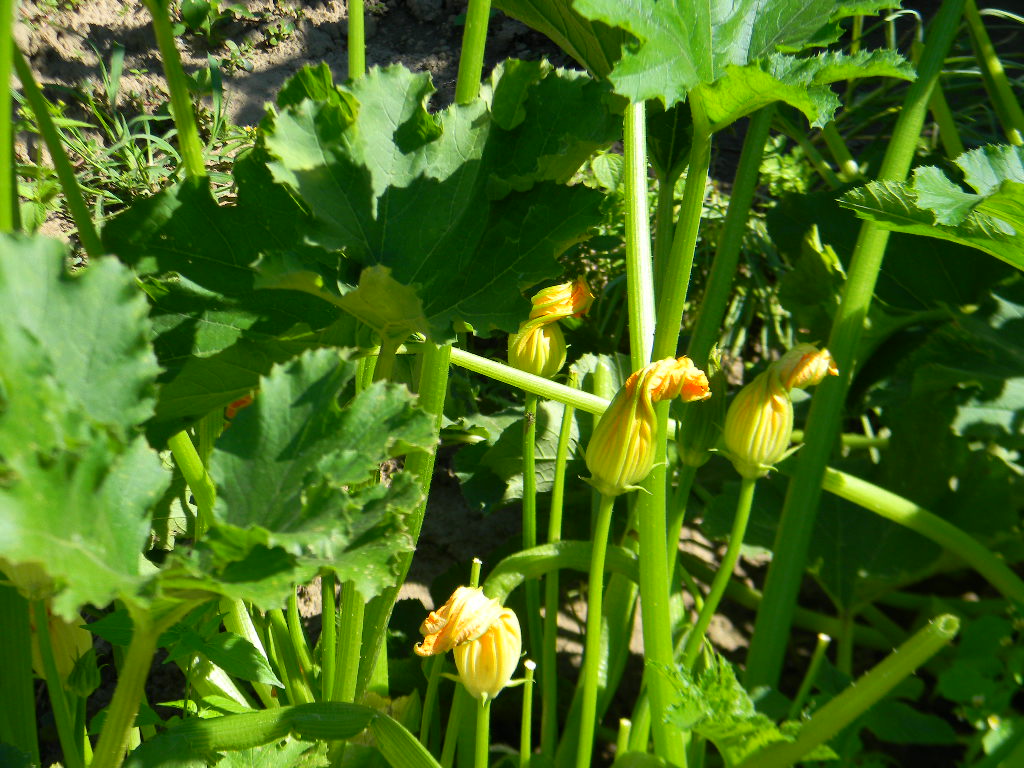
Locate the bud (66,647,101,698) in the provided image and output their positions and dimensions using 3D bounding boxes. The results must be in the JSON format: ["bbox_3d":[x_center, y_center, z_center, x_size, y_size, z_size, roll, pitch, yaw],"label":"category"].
[{"bbox_3d":[-0.279,0.188,1.600,0.021,0.034,0.021,0,18,0],"label":"bud"}]

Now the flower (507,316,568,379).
[{"bbox_3d":[0.017,-0.022,1.600,0.039,0.042,0.039,0,25,0],"label":"flower"}]

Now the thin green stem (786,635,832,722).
[{"bbox_3d":[0.201,0.198,1.660,0.007,0.061,0.007,24,12,0],"label":"thin green stem"}]

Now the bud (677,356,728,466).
[{"bbox_3d":[0.129,0.019,1.660,0.030,0.074,0.030,6,12,0],"label":"bud"}]

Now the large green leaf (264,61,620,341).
[{"bbox_3d":[-0.050,-0.120,1.620,0.225,0.090,0.175,0,60,0],"label":"large green leaf"}]

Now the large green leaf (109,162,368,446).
[{"bbox_3d":[-0.194,-0.062,1.740,0.200,0.150,0.170,0,23,0],"label":"large green leaf"}]

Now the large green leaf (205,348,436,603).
[{"bbox_3d":[-0.116,0.056,1.500,0.125,0.135,0.060,15,-21,1],"label":"large green leaf"}]

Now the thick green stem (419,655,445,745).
[{"bbox_3d":[-0.052,0.204,1.580,0.008,0.059,0.008,12,15,0],"label":"thick green stem"}]

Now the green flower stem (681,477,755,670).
[{"bbox_3d":[0.136,0.126,1.625,0.012,0.143,0.011,14,21,-6],"label":"green flower stem"}]

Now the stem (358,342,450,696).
[{"bbox_3d":[-0.070,0.094,1.645,0.028,0.258,0.024,10,20,-4],"label":"stem"}]

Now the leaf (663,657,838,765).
[{"bbox_3d":[0.144,0.199,1.500,0.106,0.060,0.075,0,23,0],"label":"leaf"}]

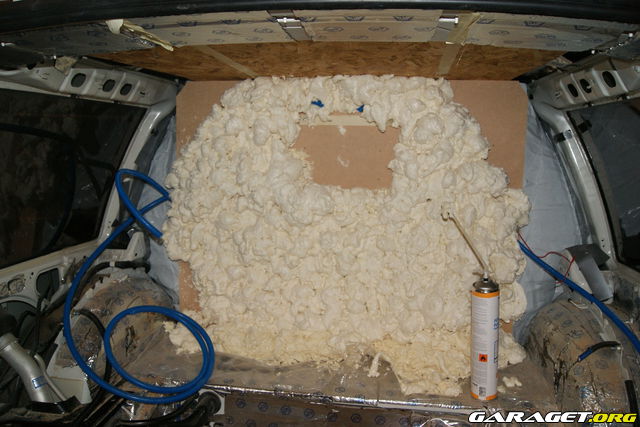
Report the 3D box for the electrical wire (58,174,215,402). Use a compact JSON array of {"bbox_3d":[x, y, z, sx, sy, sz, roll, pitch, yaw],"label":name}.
[{"bbox_3d":[-0.422,0.149,1.229,0.355,0.526,0.381,1,6,0],"label":"electrical wire"}]

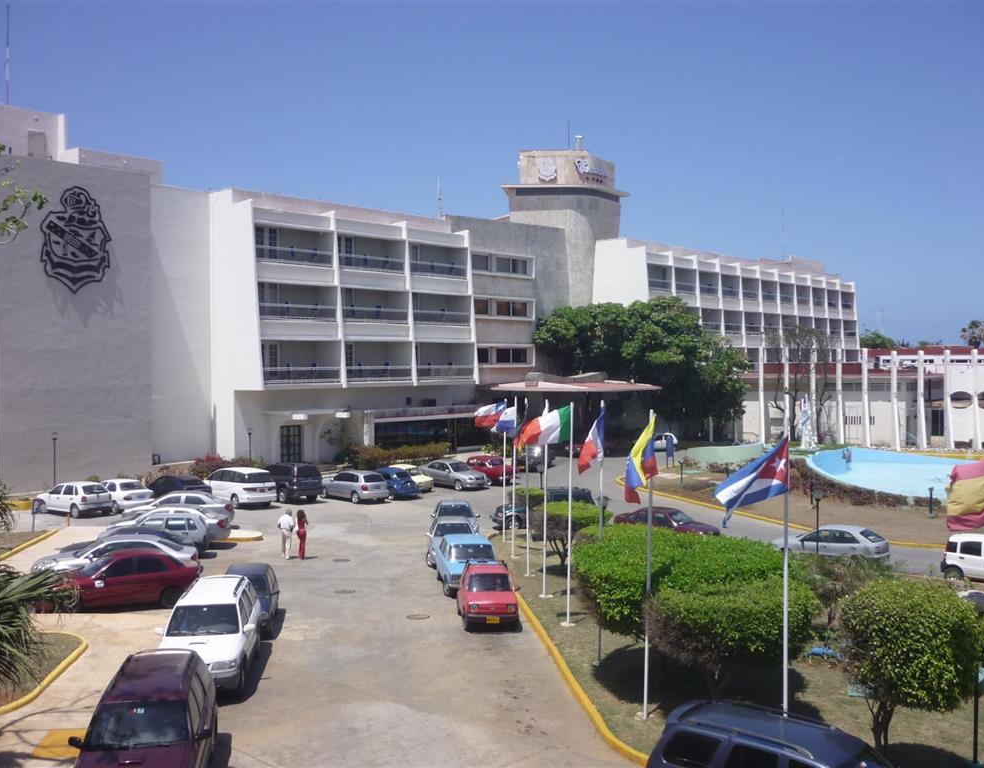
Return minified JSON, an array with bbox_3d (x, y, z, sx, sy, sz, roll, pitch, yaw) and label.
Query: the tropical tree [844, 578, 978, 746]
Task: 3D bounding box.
[{"bbox_3d":[7.435,5.029,17.477,2.420,2.900,2.350,0,2,0],"label":"tropical tree"}]

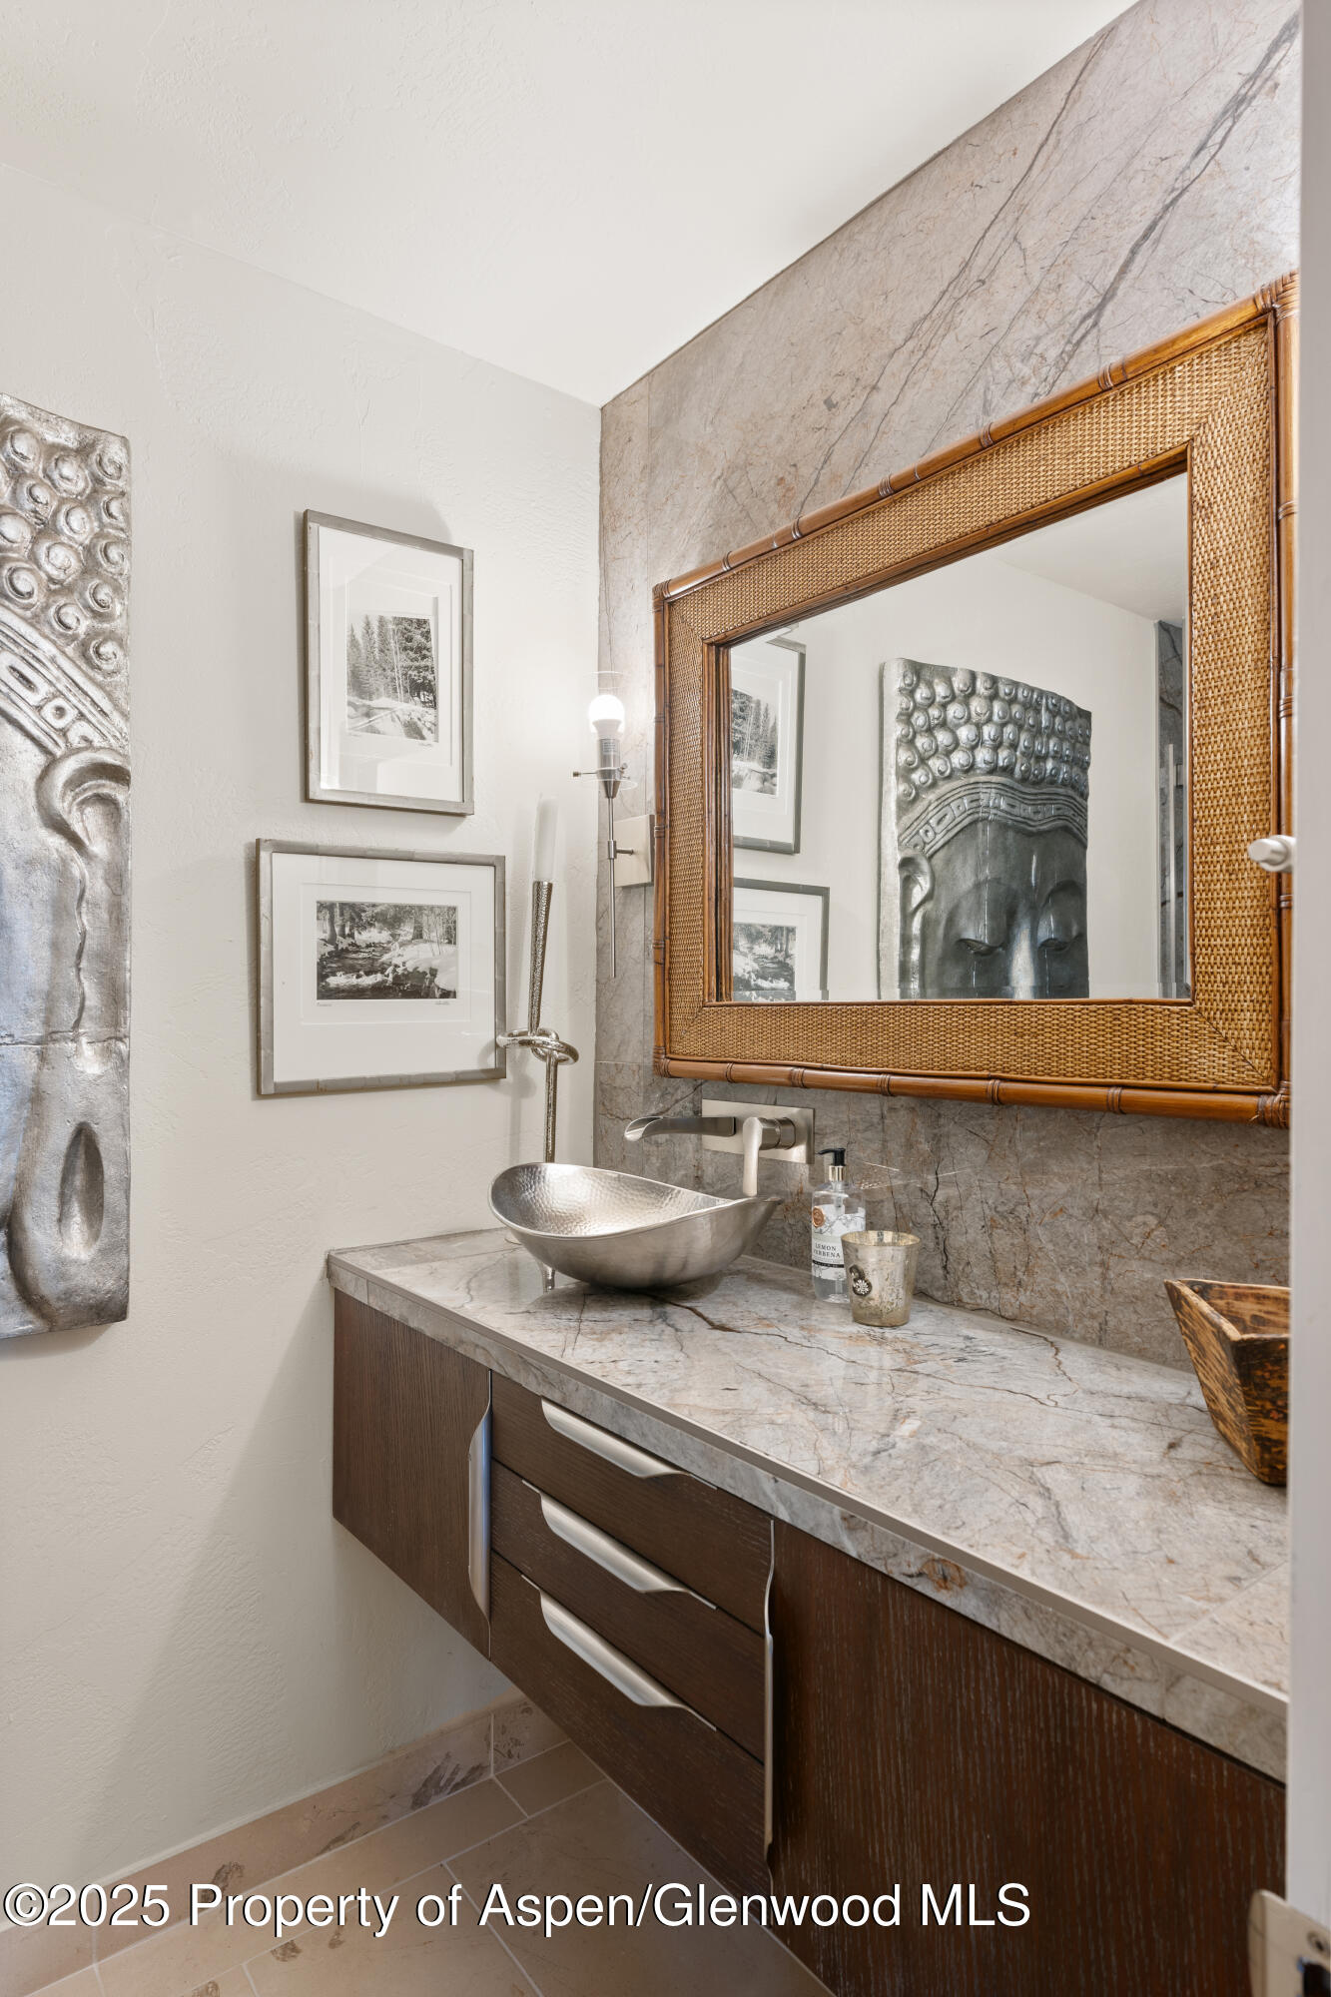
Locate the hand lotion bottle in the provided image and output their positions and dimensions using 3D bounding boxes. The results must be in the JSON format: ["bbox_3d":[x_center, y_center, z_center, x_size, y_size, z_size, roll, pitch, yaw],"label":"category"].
[{"bbox_3d":[0.227,0.296,1.468,0.071,0.196,0.069,0,0,0],"label":"hand lotion bottle"}]

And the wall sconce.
[{"bbox_3d":[-0.083,-0.292,1.885,0.120,0.500,0.100,0,0,-38],"label":"wall sconce"}]

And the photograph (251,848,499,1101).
[{"bbox_3d":[-0.441,-0.049,1.771,0.410,0.380,0.021,0,0,-38],"label":"photograph"}]

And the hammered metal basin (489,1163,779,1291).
[{"bbox_3d":[-0.041,0.322,1.558,0.350,0.146,0.480,0,0,-44],"label":"hammered metal basin"}]

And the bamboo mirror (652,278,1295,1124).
[{"bbox_3d":[0.295,-0.284,1.466,0.042,0.825,1.020,0,0,-38],"label":"bamboo mirror"}]

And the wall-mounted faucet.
[{"bbox_3d":[0.059,0.225,1.622,0.207,0.122,0.230,0,0,-38],"label":"wall-mounted faucet"}]

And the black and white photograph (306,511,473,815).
[{"bbox_3d":[-0.437,-0.524,1.778,0.277,0.438,0.021,0,0,-38],"label":"black and white photograph"}]

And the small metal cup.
[{"bbox_3d":[0.264,0.344,1.354,0.094,0.100,0.094,0,0,0],"label":"small metal cup"}]

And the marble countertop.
[{"bbox_3d":[0.131,0.416,1.293,0.505,0.046,1.475,0,0,-38],"label":"marble countertop"}]

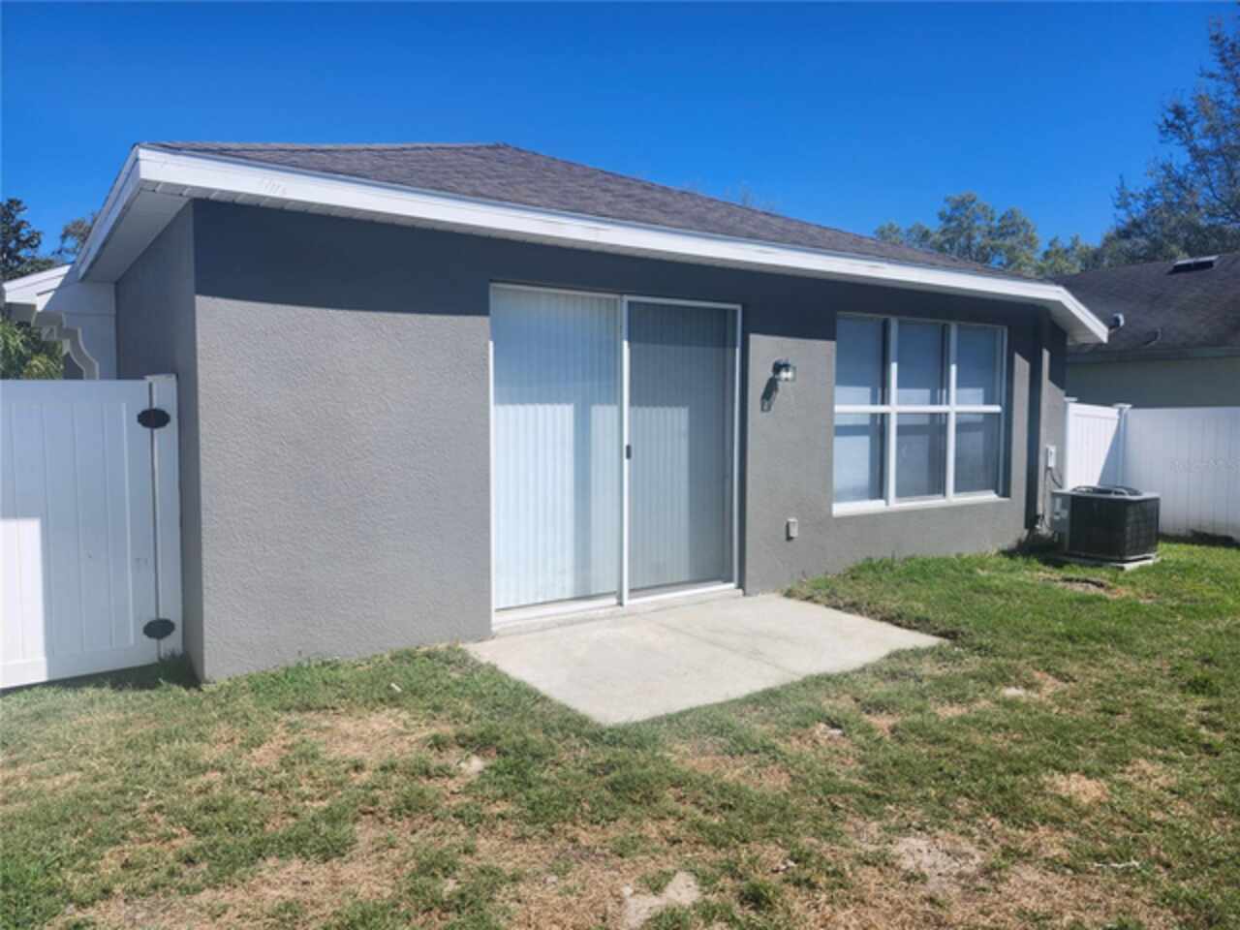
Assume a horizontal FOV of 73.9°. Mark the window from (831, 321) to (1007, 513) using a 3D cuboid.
[{"bbox_3d":[3.243,-0.559,8.805,2.980,1.890,0.140,-3,6,-35],"label":"window"}]

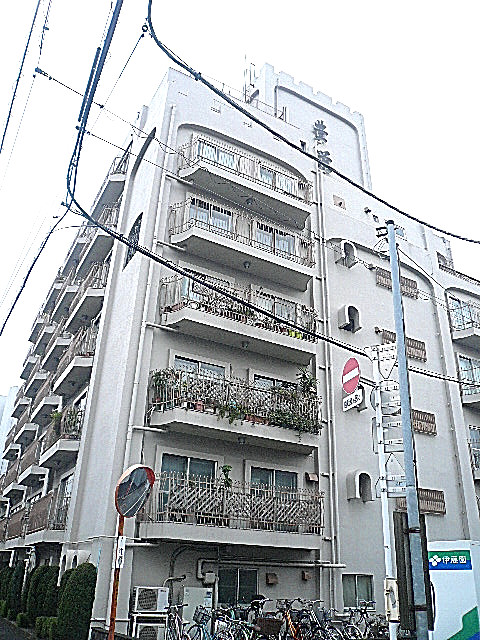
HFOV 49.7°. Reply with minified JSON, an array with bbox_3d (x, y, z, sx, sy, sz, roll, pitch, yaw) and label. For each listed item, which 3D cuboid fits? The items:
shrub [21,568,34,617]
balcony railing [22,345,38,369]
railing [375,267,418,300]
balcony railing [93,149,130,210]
[{"bbox_3d":[-6.824,8.838,16.647,0.636,1.512,0.648,16,-30,-25],"label":"shrub"},{"bbox_3d":[-14.347,2.624,36.063,0.727,1.106,4.422,16,-29,-25],"label":"balcony railing"},{"bbox_3d":[6.283,-1.441,20.825,2.148,0.864,0.336,16,-30,-25],"label":"railing"},{"bbox_3d":[-5.924,-5.821,23.627,0.876,1.068,4.188,16,-30,-25],"label":"balcony railing"}]

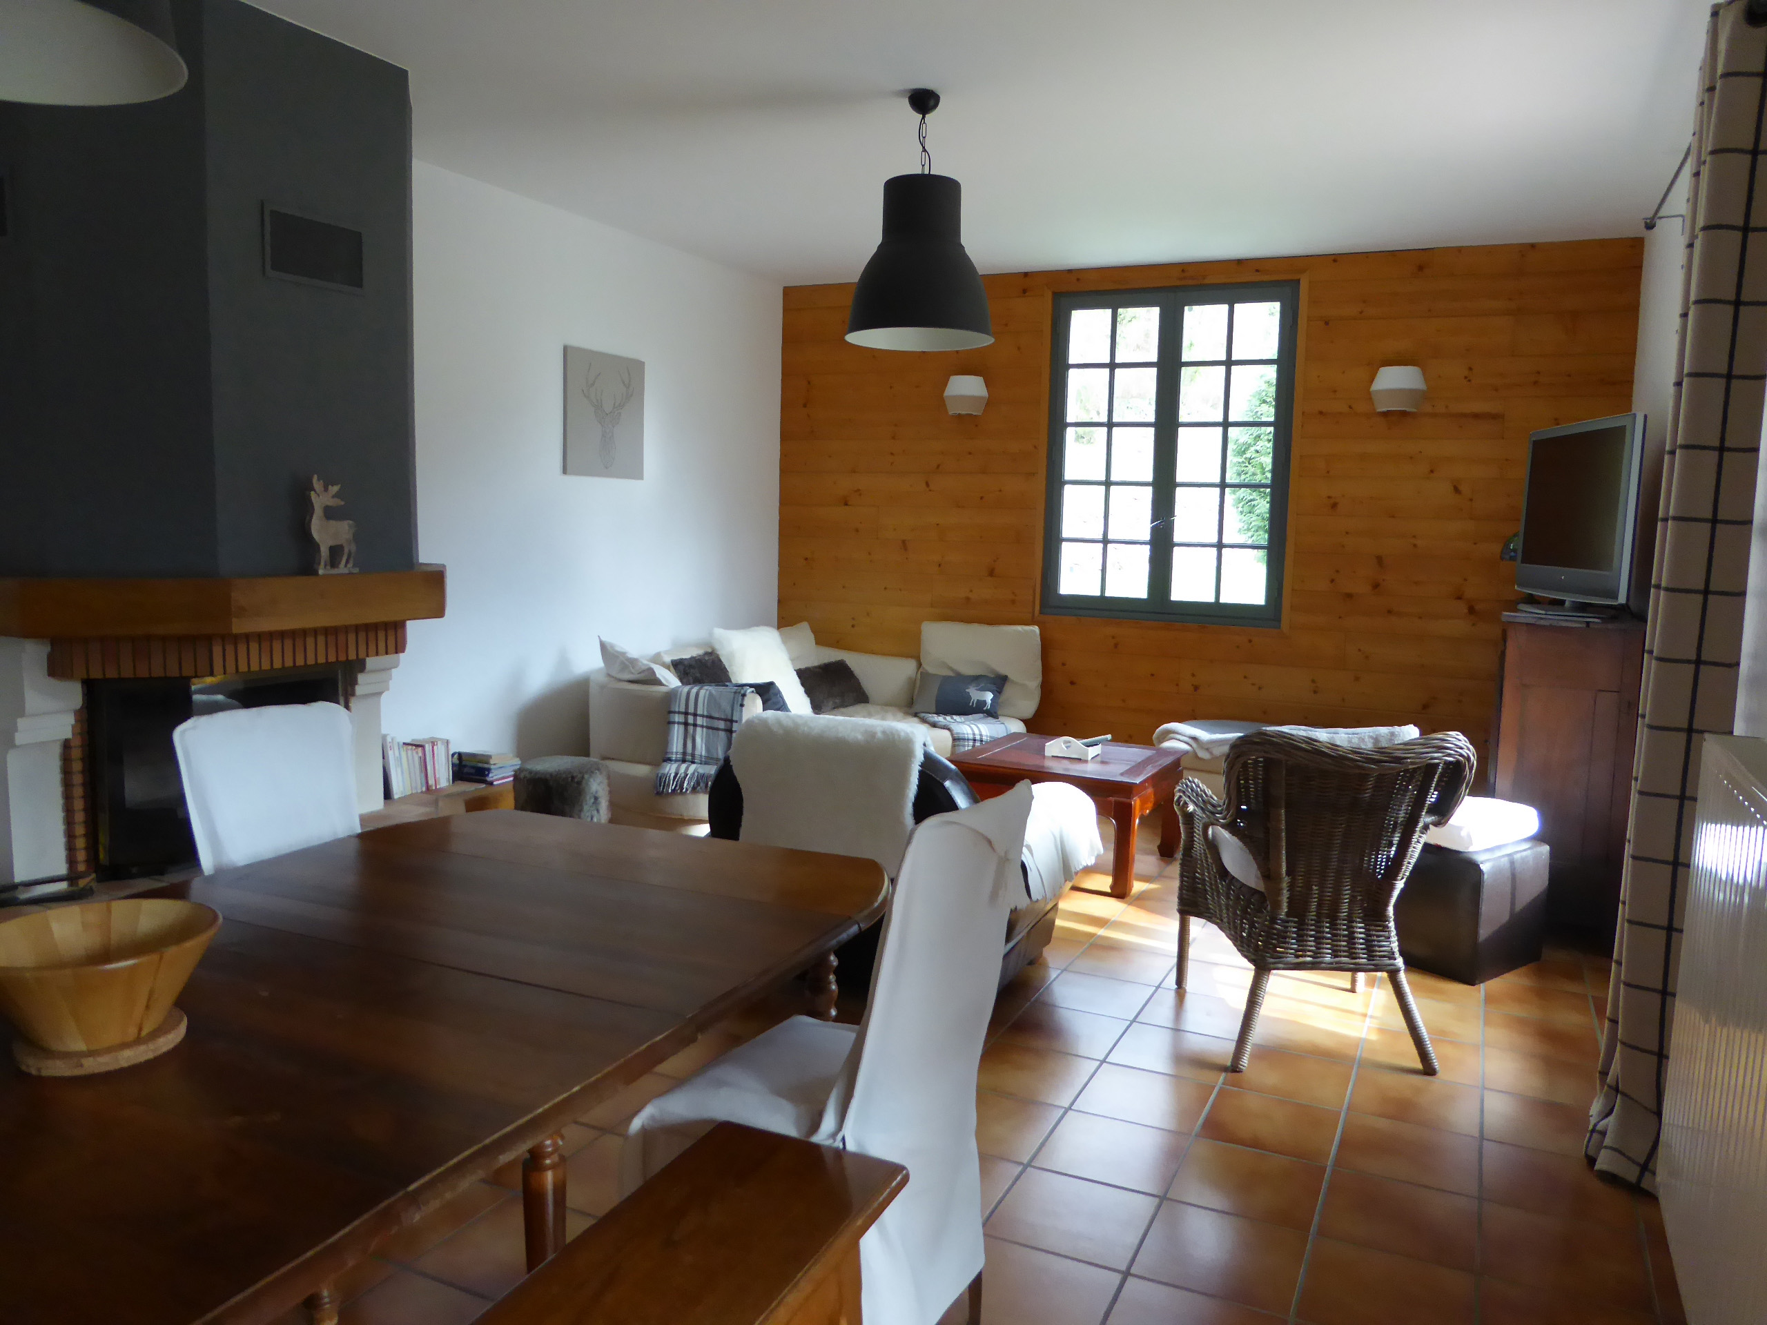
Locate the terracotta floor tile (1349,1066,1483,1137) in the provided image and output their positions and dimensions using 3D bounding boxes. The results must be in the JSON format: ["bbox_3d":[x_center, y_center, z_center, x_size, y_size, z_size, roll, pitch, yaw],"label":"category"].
[{"bbox_3d":[1.349,1.114,3.234,0.298,0.012,0.298,4,7,25],"label":"terracotta floor tile"}]

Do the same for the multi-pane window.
[{"bbox_3d":[1.469,-1.070,6.655,1.261,1.710,0.090,5,8,25],"label":"multi-pane window"}]

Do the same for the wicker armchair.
[{"bbox_3d":[1.191,0.605,3.617,0.645,0.912,0.697,1,7,-1],"label":"wicker armchair"}]

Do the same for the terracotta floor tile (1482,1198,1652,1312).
[{"bbox_3d":[1.350,1.183,2.532,0.295,0.010,0.295,4,7,25],"label":"terracotta floor tile"}]

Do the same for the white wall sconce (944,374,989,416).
[{"bbox_3d":[0.451,-1.470,7.004,0.240,0.210,0.110,5,8,25],"label":"white wall sconce"}]

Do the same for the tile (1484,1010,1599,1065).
[{"bbox_3d":[1.892,1.076,3.657,0.298,0.012,0.298,4,7,25],"label":"tile"}]

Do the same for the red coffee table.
[{"bbox_3d":[0.778,0.617,5.320,0.777,0.461,0.700,5,8,27],"label":"red coffee table"}]

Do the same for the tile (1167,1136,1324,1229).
[{"bbox_3d":[0.801,1.143,2.792,0.295,0.010,0.295,4,7,25],"label":"tile"}]

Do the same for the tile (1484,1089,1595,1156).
[{"bbox_3d":[1.630,1.140,3.116,0.300,0.010,0.300,5,8,25],"label":"tile"}]

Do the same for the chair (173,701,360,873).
[{"bbox_3d":[-1.241,0.606,2.891,0.550,0.970,0.460,5,8,31],"label":"chair"}]

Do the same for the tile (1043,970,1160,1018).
[{"bbox_3d":[0.654,1.023,3.903,0.298,0.012,0.298,4,7,25],"label":"tile"}]

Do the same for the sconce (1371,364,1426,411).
[{"bbox_3d":[2.467,-1.311,6.114,0.253,0.215,0.120,4,7,25],"label":"sconce"}]

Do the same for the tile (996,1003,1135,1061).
[{"bbox_3d":[0.515,1.044,3.596,0.295,0.010,0.295,4,7,25],"label":"tile"}]

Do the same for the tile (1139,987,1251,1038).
[{"bbox_3d":[0.930,1.044,3.772,0.298,0.012,0.298,4,7,25],"label":"tile"}]

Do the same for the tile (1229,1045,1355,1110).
[{"bbox_3d":[1.073,1.093,3.364,0.298,0.012,0.298,4,7,25],"label":"tile"}]

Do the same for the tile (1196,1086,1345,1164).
[{"bbox_3d":[0.940,1.122,3.087,0.298,0.012,0.298,4,7,25],"label":"tile"}]

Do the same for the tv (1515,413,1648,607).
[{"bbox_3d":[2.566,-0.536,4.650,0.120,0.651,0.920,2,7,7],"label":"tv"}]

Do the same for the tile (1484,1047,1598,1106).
[{"bbox_3d":[1.743,1.096,3.351,0.295,0.010,0.295,4,7,25],"label":"tile"}]

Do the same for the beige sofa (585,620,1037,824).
[{"bbox_3d":[-0.193,0.249,6.545,1.857,0.853,1.796,5,8,25],"label":"beige sofa"}]

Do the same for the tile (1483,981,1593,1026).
[{"bbox_3d":[2.005,1.038,3.897,0.295,0.010,0.295,4,7,25],"label":"tile"}]

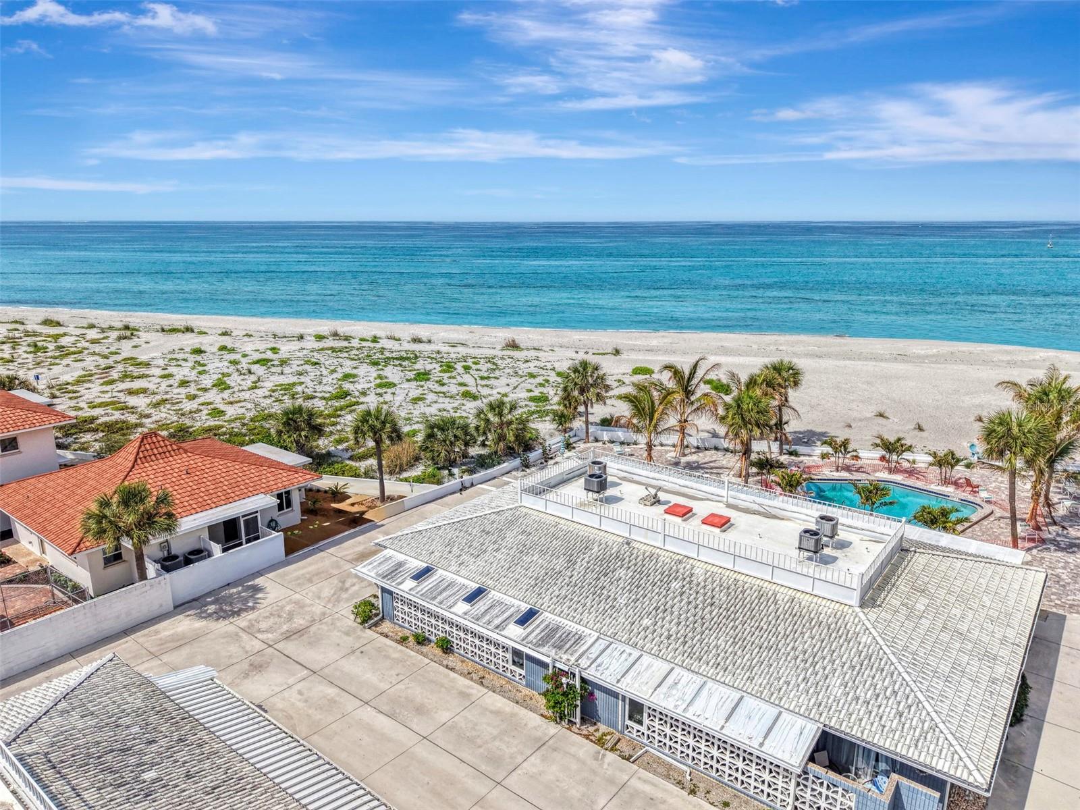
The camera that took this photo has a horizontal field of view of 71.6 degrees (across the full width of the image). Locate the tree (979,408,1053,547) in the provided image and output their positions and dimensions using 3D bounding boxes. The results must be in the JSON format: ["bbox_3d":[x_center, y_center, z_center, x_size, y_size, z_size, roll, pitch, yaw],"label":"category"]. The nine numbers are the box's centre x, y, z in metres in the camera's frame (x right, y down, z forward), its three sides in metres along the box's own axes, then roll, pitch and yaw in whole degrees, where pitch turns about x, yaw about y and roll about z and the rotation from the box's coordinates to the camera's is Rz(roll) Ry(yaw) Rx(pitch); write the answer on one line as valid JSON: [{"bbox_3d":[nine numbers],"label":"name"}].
[{"bbox_3d":[24.583,3.907,39.010,3.750,7.560,3.750,0,14,0],"label":"tree"}]

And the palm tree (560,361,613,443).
[{"bbox_3d":[3.629,-0.152,58.267,4.050,6.680,3.930,1,14,4],"label":"palm tree"}]

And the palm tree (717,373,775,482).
[{"bbox_3d":[13.827,1.660,49.244,3.800,7.450,3.690,4,14,16],"label":"palm tree"}]

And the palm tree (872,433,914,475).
[{"bbox_3d":[24.032,3.381,51.157,2.820,2.780,2.820,0,14,0],"label":"palm tree"}]

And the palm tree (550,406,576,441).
[{"bbox_3d":[1.834,1.154,58.249,2.030,2.310,2.030,0,14,0],"label":"palm tree"}]

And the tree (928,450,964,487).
[{"bbox_3d":[27.083,4.171,49.715,2.400,2.370,2.330,8,16,29],"label":"tree"}]

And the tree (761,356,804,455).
[{"bbox_3d":[18.052,0.303,55.144,3.210,7.300,3.110,5,14,18],"label":"tree"}]

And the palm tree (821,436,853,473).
[{"bbox_3d":[20.387,3.389,51.526,2.140,2.580,2.140,0,14,0],"label":"palm tree"}]

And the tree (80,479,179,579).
[{"bbox_3d":[-17.620,6.236,32.407,4.160,6.190,4.160,0,14,0],"label":"tree"}]

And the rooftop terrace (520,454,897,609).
[{"bbox_3d":[7.068,4.763,33.422,15.590,1.230,6.280,11,17,37],"label":"rooftop terrace"}]

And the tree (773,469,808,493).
[{"bbox_3d":[15.591,5.109,46.126,2.230,2.230,2.160,5,15,19],"label":"tree"}]

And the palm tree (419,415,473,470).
[{"bbox_3d":[-6.608,2.364,52.836,3.750,3.350,3.750,0,14,0],"label":"palm tree"}]

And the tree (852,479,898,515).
[{"bbox_3d":[19.679,5.582,43.875,2.660,2.390,2.580,6,15,25],"label":"tree"}]

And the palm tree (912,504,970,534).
[{"bbox_3d":[21.395,6.396,40.041,3.060,2.240,3.060,0,14,0],"label":"palm tree"}]

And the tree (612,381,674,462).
[{"bbox_3d":[7.235,1.291,52.918,4.450,5.990,4.450,0,14,0],"label":"tree"}]

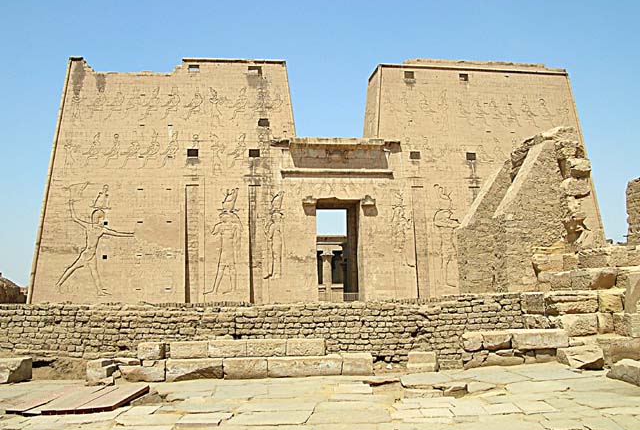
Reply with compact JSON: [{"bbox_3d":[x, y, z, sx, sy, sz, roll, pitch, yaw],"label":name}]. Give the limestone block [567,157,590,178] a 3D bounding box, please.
[{"bbox_3d":[7.317,-1.312,19.046,0.649,0.545,0.500,0,-7,-8],"label":"limestone block"}]

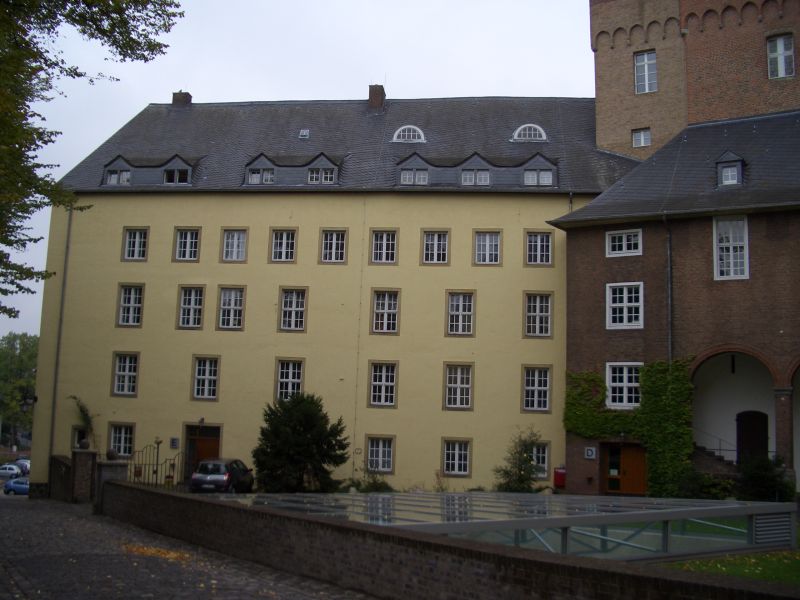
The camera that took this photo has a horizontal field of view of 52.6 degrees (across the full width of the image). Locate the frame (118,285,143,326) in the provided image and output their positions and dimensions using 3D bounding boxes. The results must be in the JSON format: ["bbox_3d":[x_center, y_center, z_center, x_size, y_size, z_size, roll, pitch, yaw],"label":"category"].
[{"bbox_3d":[-13.108,0.322,39.432,1.133,1.920,0.180,1,-7,8],"label":"frame"}]

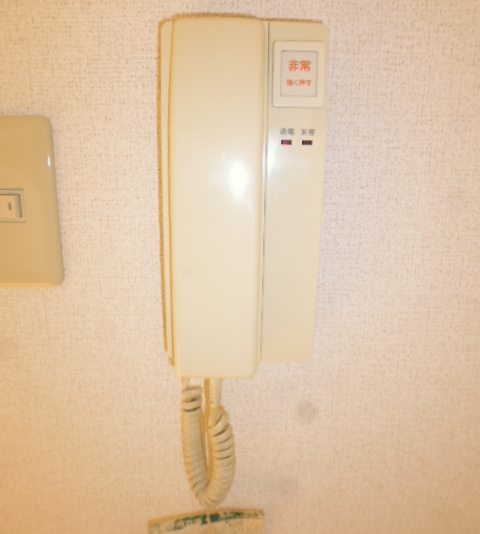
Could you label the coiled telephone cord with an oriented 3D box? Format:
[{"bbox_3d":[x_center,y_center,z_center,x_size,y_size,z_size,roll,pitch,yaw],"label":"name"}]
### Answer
[{"bbox_3d":[-0.023,0.127,0.323,0.040,0.105,0.036,1,12,-2],"label":"coiled telephone cord"}]

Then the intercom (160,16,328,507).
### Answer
[{"bbox_3d":[0.001,0.016,0.298,0.100,0.334,0.060,1,12,-2],"label":"intercom"}]

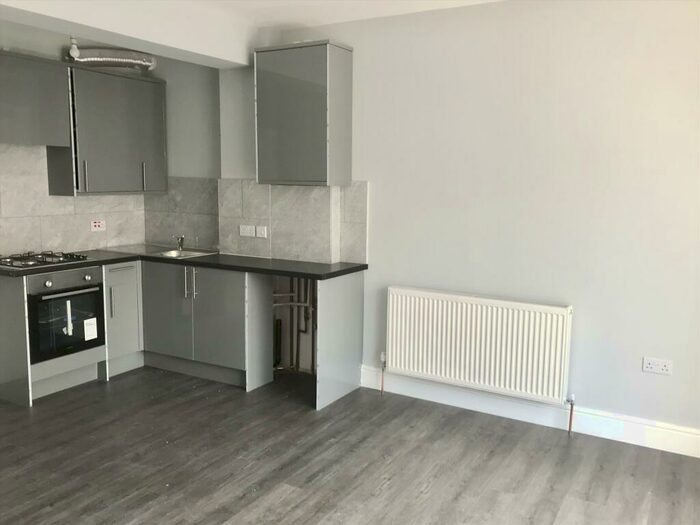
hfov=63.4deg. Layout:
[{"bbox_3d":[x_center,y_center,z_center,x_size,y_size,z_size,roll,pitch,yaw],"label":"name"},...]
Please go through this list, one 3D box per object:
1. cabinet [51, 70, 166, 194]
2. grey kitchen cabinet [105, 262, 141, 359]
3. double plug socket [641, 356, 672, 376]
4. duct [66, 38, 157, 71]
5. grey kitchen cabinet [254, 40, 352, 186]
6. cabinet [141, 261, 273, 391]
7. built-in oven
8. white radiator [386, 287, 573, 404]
[{"bbox_3d":[-1.979,-1.038,4.681,0.335,0.957,0.901,5,9,30],"label":"cabinet"},{"bbox_3d":[-1.981,0.340,4.504,0.600,0.718,0.349,5,9,30],"label":"grey kitchen cabinet"},{"bbox_3d":[1.752,0.592,3.228,0.146,0.086,0.010,5,9,30],"label":"double plug socket"},{"bbox_3d":[-1.922,-1.664,4.628,0.170,0.200,0.810,5,9,30],"label":"duct"},{"bbox_3d":[-0.329,-1.032,4.059,0.622,0.945,0.311,5,9,30],"label":"grey kitchen cabinet"},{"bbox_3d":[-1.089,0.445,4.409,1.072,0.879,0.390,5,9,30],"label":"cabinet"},{"bbox_3d":[-2.203,0.333,4.093,0.585,0.599,0.588,5,9,30],"label":"built-in oven"},{"bbox_3d":[0.799,0.512,3.695,1.183,0.595,0.100,5,9,30],"label":"white radiator"}]

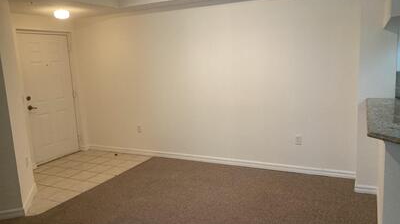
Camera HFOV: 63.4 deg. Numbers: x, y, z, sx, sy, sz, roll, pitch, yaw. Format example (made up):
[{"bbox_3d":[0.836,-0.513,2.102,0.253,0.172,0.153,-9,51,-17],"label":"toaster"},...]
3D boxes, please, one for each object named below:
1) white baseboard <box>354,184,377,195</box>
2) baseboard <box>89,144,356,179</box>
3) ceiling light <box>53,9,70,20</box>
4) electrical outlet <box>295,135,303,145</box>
[{"bbox_3d":[1.824,0.854,3.560,0.212,0.086,0.018,2,11,26],"label":"white baseboard"},{"bbox_3d":[-0.045,0.717,4.916,4.346,0.086,0.018,2,11,26],"label":"baseboard"},{"bbox_3d":[-1.955,-1.372,4.582,0.230,0.110,0.230,2,11,26],"label":"ceiling light"},{"bbox_3d":[1.278,0.355,4.195,0.075,0.120,0.010,2,11,26],"label":"electrical outlet"}]

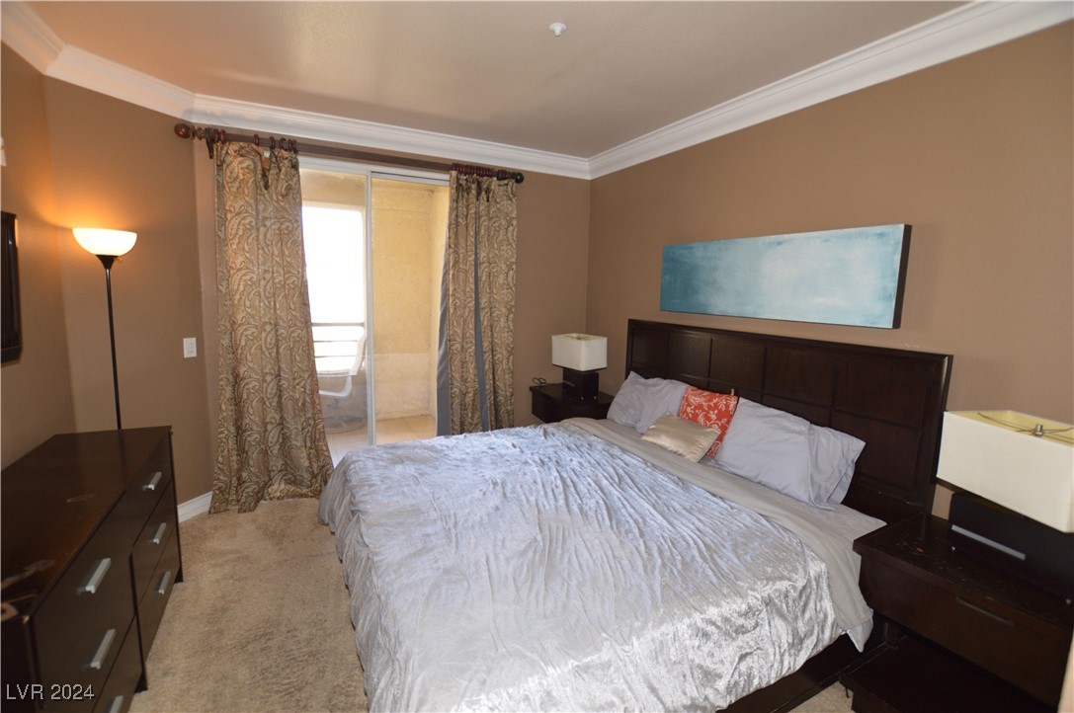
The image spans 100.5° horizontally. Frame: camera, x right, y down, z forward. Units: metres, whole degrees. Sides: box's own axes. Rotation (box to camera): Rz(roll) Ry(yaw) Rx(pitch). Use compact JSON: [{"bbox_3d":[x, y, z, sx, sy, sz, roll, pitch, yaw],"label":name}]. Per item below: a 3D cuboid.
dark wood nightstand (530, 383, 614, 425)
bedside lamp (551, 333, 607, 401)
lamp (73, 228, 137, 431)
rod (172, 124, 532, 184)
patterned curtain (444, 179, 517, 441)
[{"bbox_3d":[0.279,0.646,3.648,0.460,0.680,0.630,-3,10,-29],"label":"dark wood nightstand"},{"bbox_3d":[0.333,0.076,3.530,0.225,0.475,0.420,-4,10,-32],"label":"bedside lamp"},{"bbox_3d":[-2.108,0.251,2.257,0.240,1.750,0.240,-6,11,-43],"label":"lamp"},{"bbox_3d":[-1.075,-1.314,2.961,2.132,0.095,0.100,-2,9,-24],"label":"rod"},{"bbox_3d":[-0.447,-0.169,3.443,0.603,2.313,0.130,-2,9,-24],"label":"patterned curtain"}]

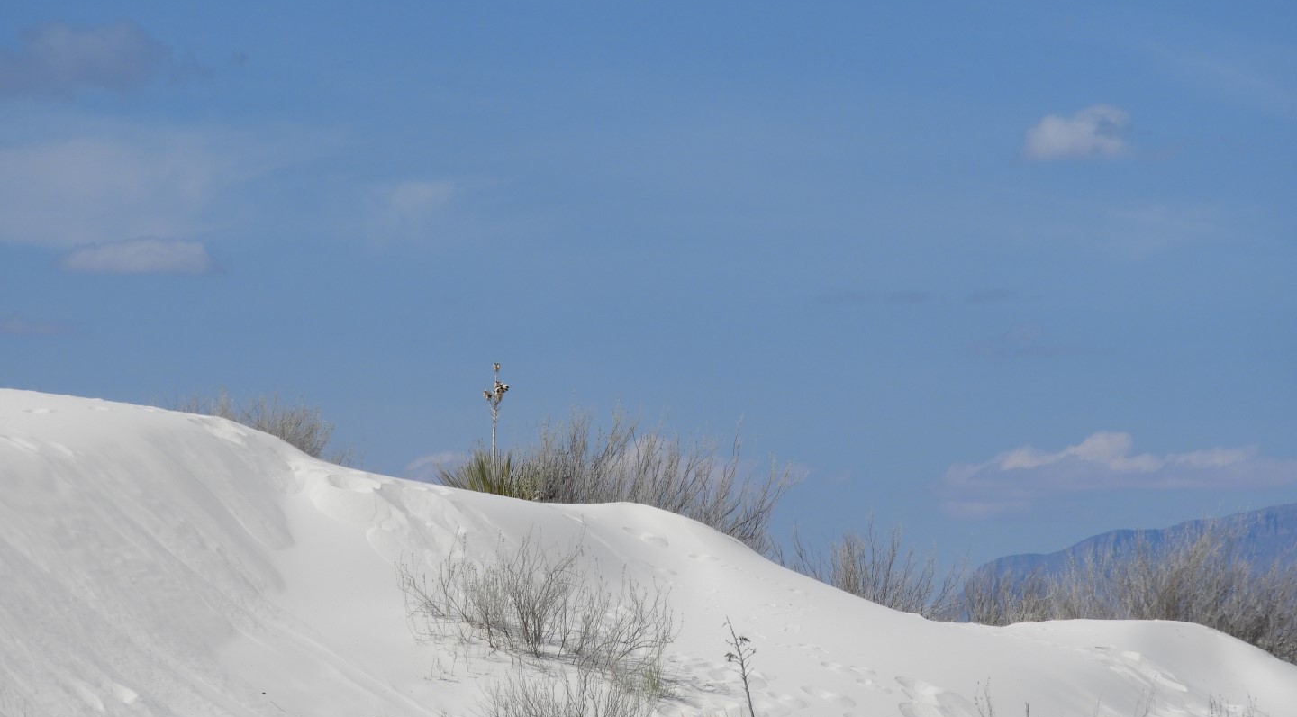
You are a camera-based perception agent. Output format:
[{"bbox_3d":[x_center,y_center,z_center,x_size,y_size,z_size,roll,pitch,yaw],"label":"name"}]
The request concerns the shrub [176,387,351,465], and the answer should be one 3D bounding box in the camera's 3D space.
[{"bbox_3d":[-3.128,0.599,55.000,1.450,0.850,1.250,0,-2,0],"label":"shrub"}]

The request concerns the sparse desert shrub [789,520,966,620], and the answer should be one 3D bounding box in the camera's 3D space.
[{"bbox_3d":[1.863,1.756,55.000,1.450,0.950,1.300,0,-2,0],"label":"sparse desert shrub"}]

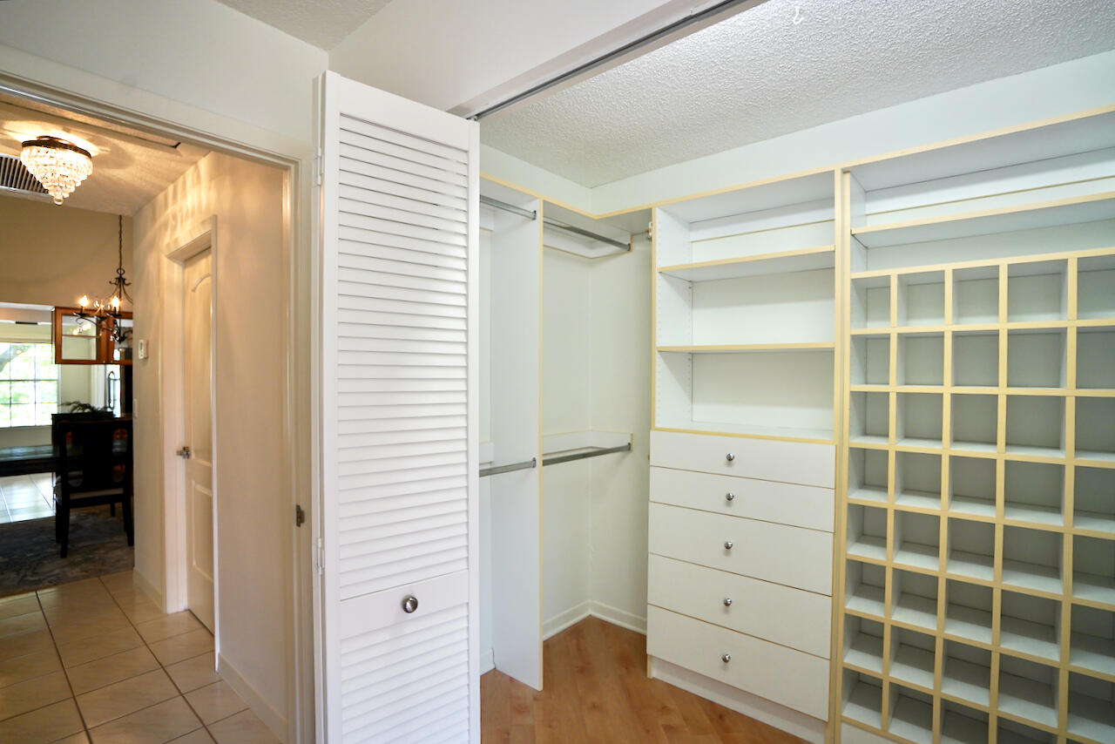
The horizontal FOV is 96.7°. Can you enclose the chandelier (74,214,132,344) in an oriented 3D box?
[{"bbox_3d":[-4.000,-0.865,4.540,0.640,1.220,0.640,0,0,37],"label":"chandelier"}]

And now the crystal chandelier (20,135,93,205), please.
[{"bbox_3d":[-2.310,-0.920,2.295,0.255,0.285,0.255,0,0,37],"label":"crystal chandelier"}]

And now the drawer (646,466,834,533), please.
[{"bbox_3d":[0.824,0.507,2.172,0.730,0.158,0.380,0,0,37],"label":"drawer"}]

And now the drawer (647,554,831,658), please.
[{"bbox_3d":[0.815,0.937,2.172,0.730,0.228,0.380,0,0,37],"label":"drawer"}]

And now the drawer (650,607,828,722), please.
[{"bbox_3d":[0.810,1.166,2.172,0.730,0.224,0.380,0,0,37],"label":"drawer"}]

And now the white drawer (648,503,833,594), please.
[{"bbox_3d":[0.820,0.705,2.172,0.730,0.231,0.380,0,0,37],"label":"white drawer"}]

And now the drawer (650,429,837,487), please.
[{"bbox_3d":[0.827,0.348,2.172,0.730,0.155,0.380,0,0,37],"label":"drawer"}]

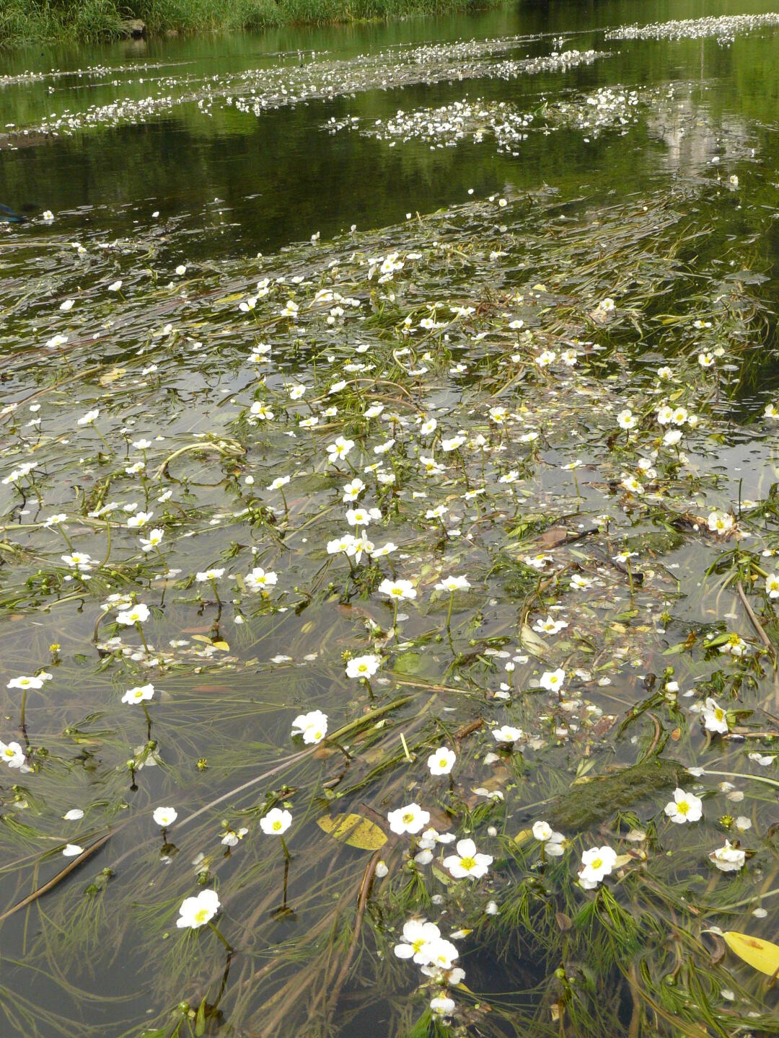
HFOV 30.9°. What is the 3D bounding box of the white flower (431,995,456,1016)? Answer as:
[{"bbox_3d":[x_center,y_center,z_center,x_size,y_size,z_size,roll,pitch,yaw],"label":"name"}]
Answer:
[{"bbox_3d":[0.029,0.259,0.749,0.012,0.006,0.012,-2,22,1],"label":"white flower"}]

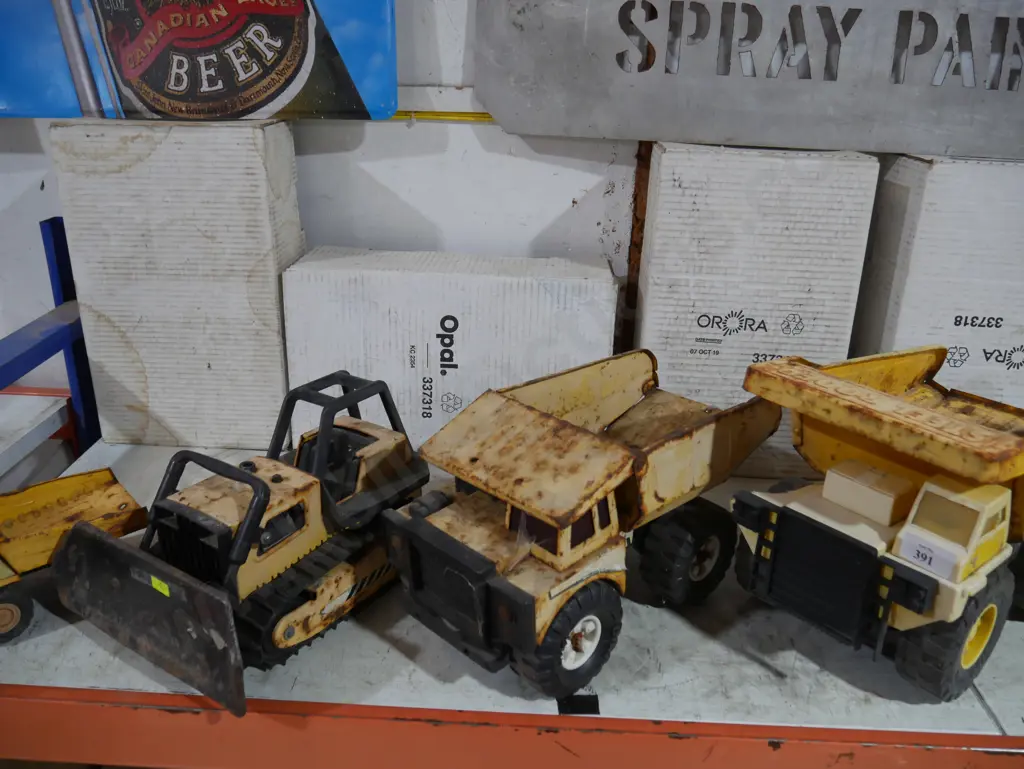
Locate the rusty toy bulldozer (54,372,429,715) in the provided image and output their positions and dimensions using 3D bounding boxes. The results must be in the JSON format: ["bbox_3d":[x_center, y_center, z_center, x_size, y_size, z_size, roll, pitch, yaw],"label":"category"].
[{"bbox_3d":[-0.261,0.123,0.900,0.286,0.209,0.348,15,24,34],"label":"rusty toy bulldozer"}]

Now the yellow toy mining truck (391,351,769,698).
[{"bbox_3d":[0.094,0.122,0.889,0.203,0.233,0.441,20,27,41],"label":"yellow toy mining truck"}]

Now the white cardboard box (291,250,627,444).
[{"bbox_3d":[-0.088,-0.049,1.284,0.467,0.275,0.177,2,20,3],"label":"white cardboard box"}]

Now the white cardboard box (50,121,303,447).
[{"bbox_3d":[-0.480,-0.154,1.268,0.278,0.467,0.176,1,20,-2],"label":"white cardboard box"}]

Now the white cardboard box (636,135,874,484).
[{"bbox_3d":[0.333,-0.108,1.210,0.272,0.453,0.176,3,20,5],"label":"white cardboard box"}]

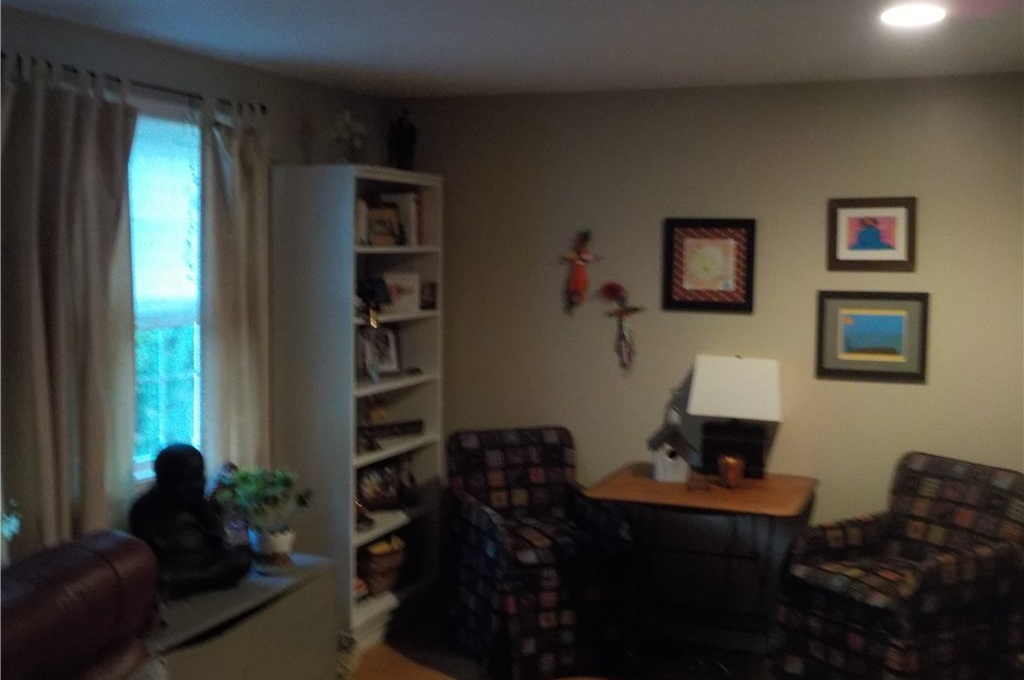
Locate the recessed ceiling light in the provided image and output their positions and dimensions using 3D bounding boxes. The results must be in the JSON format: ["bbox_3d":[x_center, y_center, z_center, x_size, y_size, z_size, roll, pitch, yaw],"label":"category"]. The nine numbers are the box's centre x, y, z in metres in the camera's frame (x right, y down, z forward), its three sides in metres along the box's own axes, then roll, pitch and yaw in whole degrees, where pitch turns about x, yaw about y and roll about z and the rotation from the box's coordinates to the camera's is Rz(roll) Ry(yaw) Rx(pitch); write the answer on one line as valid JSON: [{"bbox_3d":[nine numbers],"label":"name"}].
[{"bbox_3d":[1.223,-0.990,3.425,0.180,0.030,0.180,3,5,23],"label":"recessed ceiling light"}]

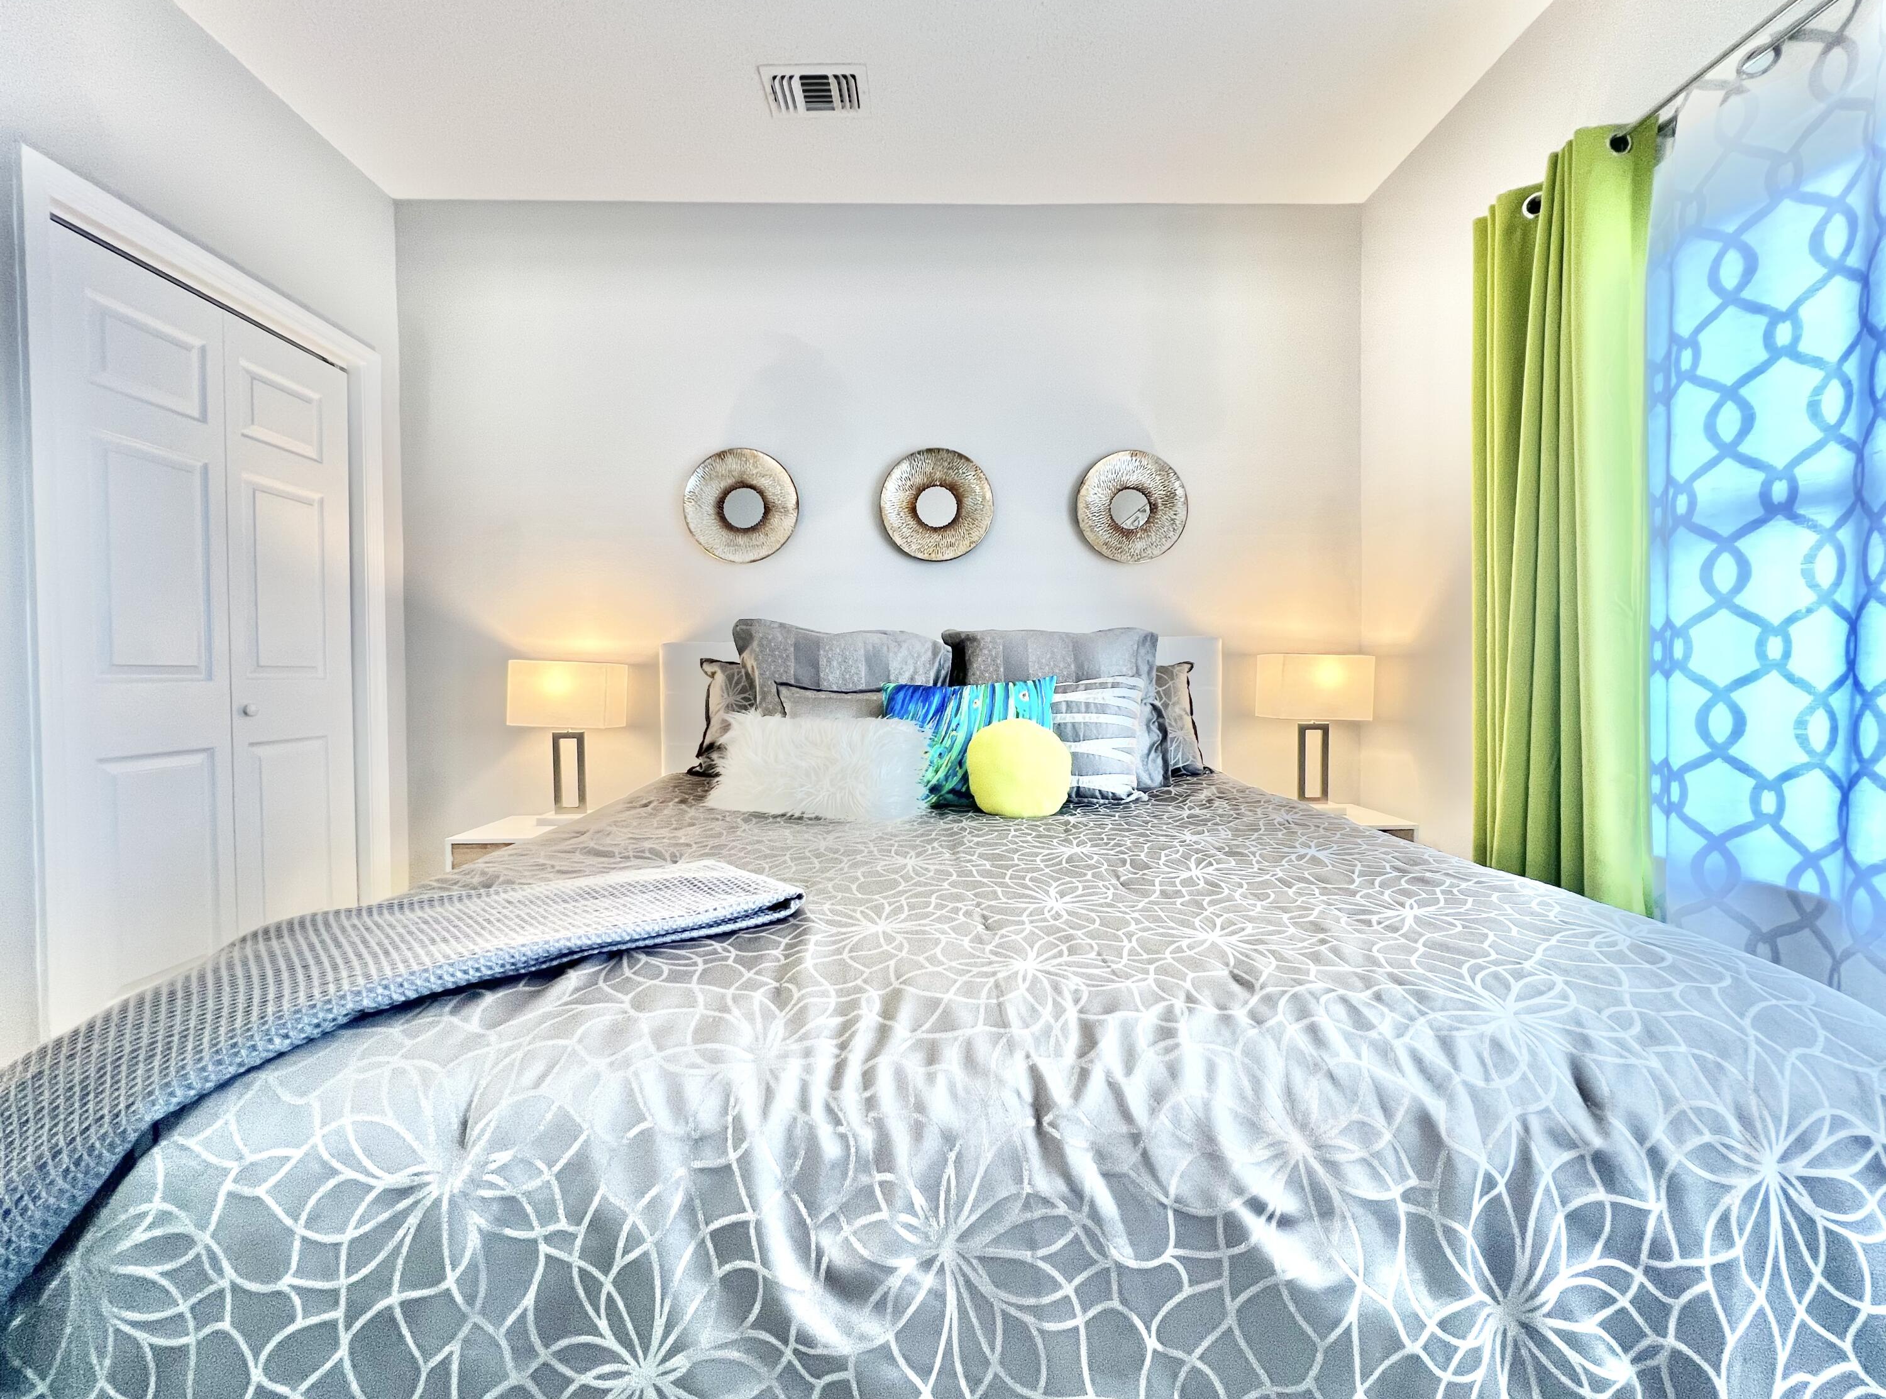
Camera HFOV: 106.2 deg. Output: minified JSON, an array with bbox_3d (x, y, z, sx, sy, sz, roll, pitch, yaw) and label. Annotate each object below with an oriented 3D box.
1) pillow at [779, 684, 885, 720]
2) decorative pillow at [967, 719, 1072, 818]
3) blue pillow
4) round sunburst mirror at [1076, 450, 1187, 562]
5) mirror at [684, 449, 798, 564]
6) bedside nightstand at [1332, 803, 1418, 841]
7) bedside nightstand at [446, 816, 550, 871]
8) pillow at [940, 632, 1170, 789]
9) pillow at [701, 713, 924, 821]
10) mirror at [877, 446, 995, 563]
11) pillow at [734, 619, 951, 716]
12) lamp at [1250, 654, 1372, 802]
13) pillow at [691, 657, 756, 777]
[{"bbox_3d":[-0.250,0.104,2.090,0.460,0.390,0.140,0,-23,-1],"label":"pillow"},{"bbox_3d":[0.185,0.169,1.726,0.250,0.240,0.160,0,-14,-1],"label":"decorative pillow"},{"bbox_3d":[0.071,0.110,1.944,0.470,0.390,0.130,0,-27,-1],"label":"blue pillow"},{"bbox_3d":[0.679,-0.698,2.550,0.400,0.400,0.040,0,1,-1],"label":"round sunburst mirror"},{"bbox_3d":[-0.711,-0.686,2.494,0.398,0.398,0.050,0,2,-1],"label":"mirror"},{"bbox_3d":[1.247,0.652,2.405,0.480,0.540,0.360,0,1,-1],"label":"bedside nightstand"},{"bbox_3d":[-1.279,0.697,2.337,0.470,0.565,0.355,0,2,-1],"label":"bedside nightstand"},{"bbox_3d":[0.352,0.020,2.275,0.690,0.510,0.180,0,-15,-1],"label":"pillow"},{"bbox_3d":[-0.324,0.158,1.866,0.560,0.305,0.165,0,-23,7],"label":"pillow"},{"bbox_3d":[-0.021,-0.693,2.507,0.398,0.398,0.050,0,2,-1],"label":"mirror"},{"bbox_3d":[-0.325,0.015,2.277,0.690,0.510,0.180,0,-15,-1],"label":"pillow"},{"bbox_3d":[1.275,0.117,2.440,0.315,0.530,0.170,0,2,-1],"label":"lamp"},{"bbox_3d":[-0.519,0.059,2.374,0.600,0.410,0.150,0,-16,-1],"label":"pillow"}]

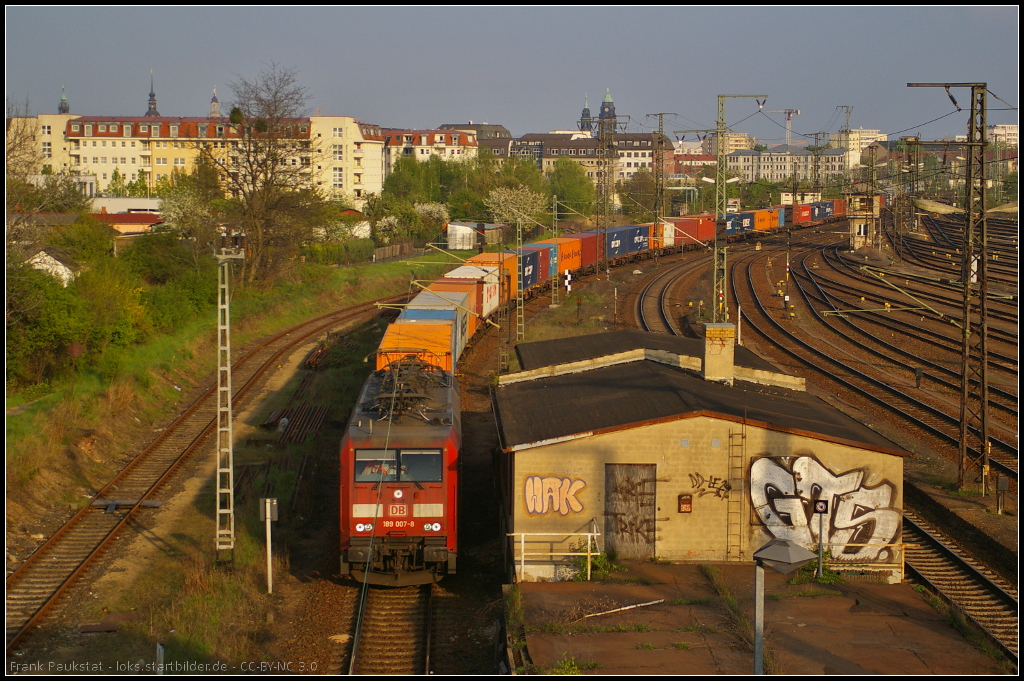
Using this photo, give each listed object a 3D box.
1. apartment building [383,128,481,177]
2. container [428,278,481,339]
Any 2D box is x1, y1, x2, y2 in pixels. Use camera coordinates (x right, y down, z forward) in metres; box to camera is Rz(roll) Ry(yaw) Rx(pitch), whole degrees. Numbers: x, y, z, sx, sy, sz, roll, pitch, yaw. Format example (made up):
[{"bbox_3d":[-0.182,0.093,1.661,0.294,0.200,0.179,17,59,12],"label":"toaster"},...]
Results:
[{"bbox_3d":[-20.163,-37.245,465.115,22.600,17.100,12.500,-3,6,-35],"label":"apartment building"},{"bbox_3d":[-3.347,-1.590,115.849,2.440,2.591,6.100,1,5,2],"label":"container"}]

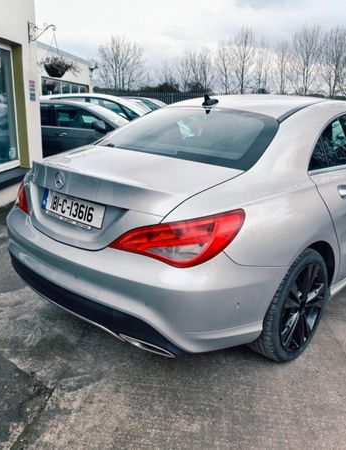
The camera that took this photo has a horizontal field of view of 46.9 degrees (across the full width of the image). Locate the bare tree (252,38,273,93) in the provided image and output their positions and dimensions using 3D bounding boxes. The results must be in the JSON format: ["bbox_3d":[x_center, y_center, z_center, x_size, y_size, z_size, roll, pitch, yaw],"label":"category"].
[{"bbox_3d":[7.942,-12.752,36.052,1.931,7.545,1.931,2,16,0],"label":"bare tree"}]

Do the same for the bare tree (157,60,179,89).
[{"bbox_3d":[-0.581,-15.447,45.911,2.433,6.505,2.433,2,16,-1],"label":"bare tree"}]

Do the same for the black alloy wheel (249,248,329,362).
[{"bbox_3d":[0.616,0.401,2.165,0.225,0.637,0.637,17,21,42],"label":"black alloy wheel"}]

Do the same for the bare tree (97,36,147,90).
[{"bbox_3d":[-5.020,-13.980,38.080,4.547,7.713,4.547,0,16,-8],"label":"bare tree"}]

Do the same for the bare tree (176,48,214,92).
[{"bbox_3d":[1.866,-12.377,35.906,3.336,6.495,3.336,2,16,0],"label":"bare tree"}]

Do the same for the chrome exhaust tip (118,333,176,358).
[{"bbox_3d":[-0.101,0.525,1.749,0.270,0.065,0.100,12,18,32],"label":"chrome exhaust tip"}]

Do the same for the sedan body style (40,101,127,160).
[{"bbox_3d":[-1.807,-1.664,7.757,4.550,1.440,1.820,4,16,8],"label":"sedan body style"}]

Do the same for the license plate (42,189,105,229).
[{"bbox_3d":[-0.500,-0.087,1.957,0.520,0.112,0.015,17,9,42],"label":"license plate"}]

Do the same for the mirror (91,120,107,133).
[{"bbox_3d":[-1.220,-1.635,6.617,0.160,0.165,0.220,4,16,8],"label":"mirror"}]

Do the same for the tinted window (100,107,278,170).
[{"bbox_3d":[0.078,-0.557,2.458,1.250,0.120,0.580,17,54,42],"label":"tinted window"}]

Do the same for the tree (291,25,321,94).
[{"bbox_3d":[12.172,-13.739,37.274,2.832,9.102,2.832,7,17,16],"label":"tree"}]

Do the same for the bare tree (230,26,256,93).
[{"bbox_3d":[6.532,-14.155,38.245,2.365,8.897,2.365,5,16,8],"label":"bare tree"}]

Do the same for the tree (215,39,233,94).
[{"bbox_3d":[4.222,-11.902,34.011,1.800,7.100,1.800,2,16,0],"label":"tree"}]

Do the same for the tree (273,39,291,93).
[{"bbox_3d":[9.731,-12.628,36.037,1.580,7.437,1.580,2,16,0],"label":"tree"}]

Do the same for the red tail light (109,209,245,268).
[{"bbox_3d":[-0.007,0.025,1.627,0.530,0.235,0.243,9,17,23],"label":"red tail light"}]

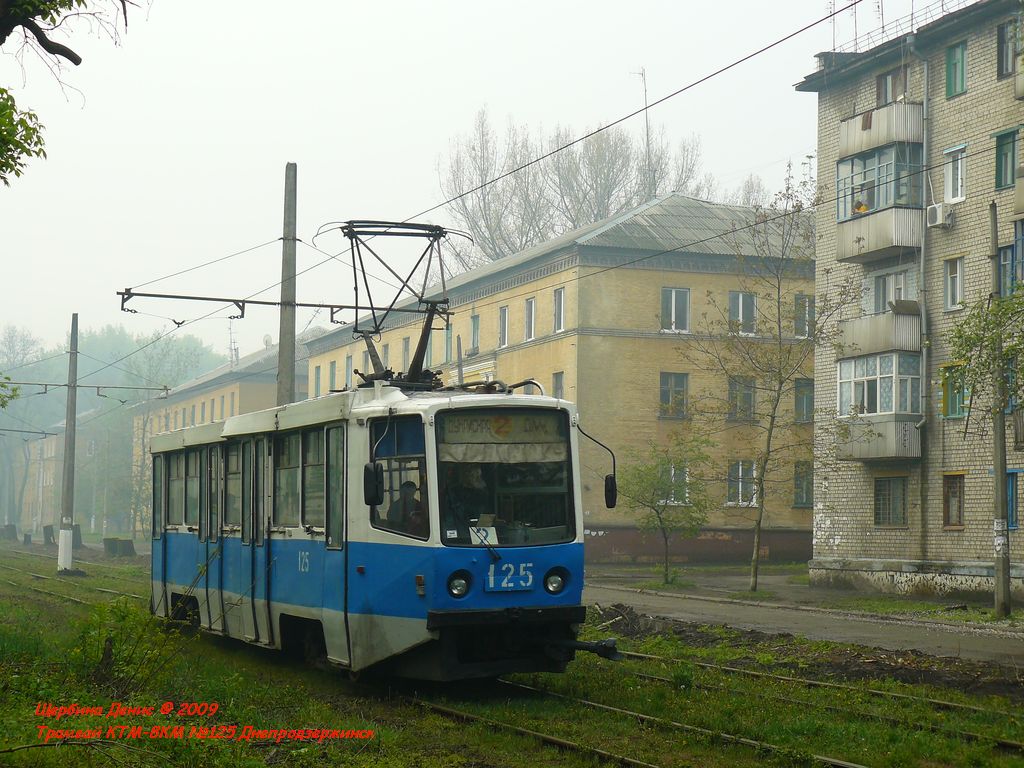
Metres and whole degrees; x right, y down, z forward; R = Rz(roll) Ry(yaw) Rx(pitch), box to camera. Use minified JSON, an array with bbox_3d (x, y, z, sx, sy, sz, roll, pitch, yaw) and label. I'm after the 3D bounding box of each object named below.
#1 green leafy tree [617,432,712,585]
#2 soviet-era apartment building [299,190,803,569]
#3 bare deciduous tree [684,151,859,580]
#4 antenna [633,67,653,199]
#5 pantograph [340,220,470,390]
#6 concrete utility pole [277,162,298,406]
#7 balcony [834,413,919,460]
[{"bbox_3d":[4.213,3.434,55.572,2.640,4.190,2.510,1,-4,0],"label":"green leafy tree"},{"bbox_3d":[1.317,0.872,103.093,14.900,16.050,49.700,2,-4,-18],"label":"soviet-era apartment building"},{"bbox_3d":[6.639,-0.234,51.466,4.420,10.980,4.200,1,-4,0],"label":"bare deciduous tree"},{"bbox_3d":[5.840,-11.283,90.014,0.900,5.930,0.600,1,-4,0],"label":"antenna"},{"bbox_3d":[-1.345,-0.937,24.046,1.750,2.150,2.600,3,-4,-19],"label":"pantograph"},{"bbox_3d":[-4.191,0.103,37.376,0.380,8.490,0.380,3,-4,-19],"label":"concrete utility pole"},{"bbox_3d":[9.817,1.449,54.037,0.800,1.150,3.250,2,-4,-18],"label":"balcony"}]

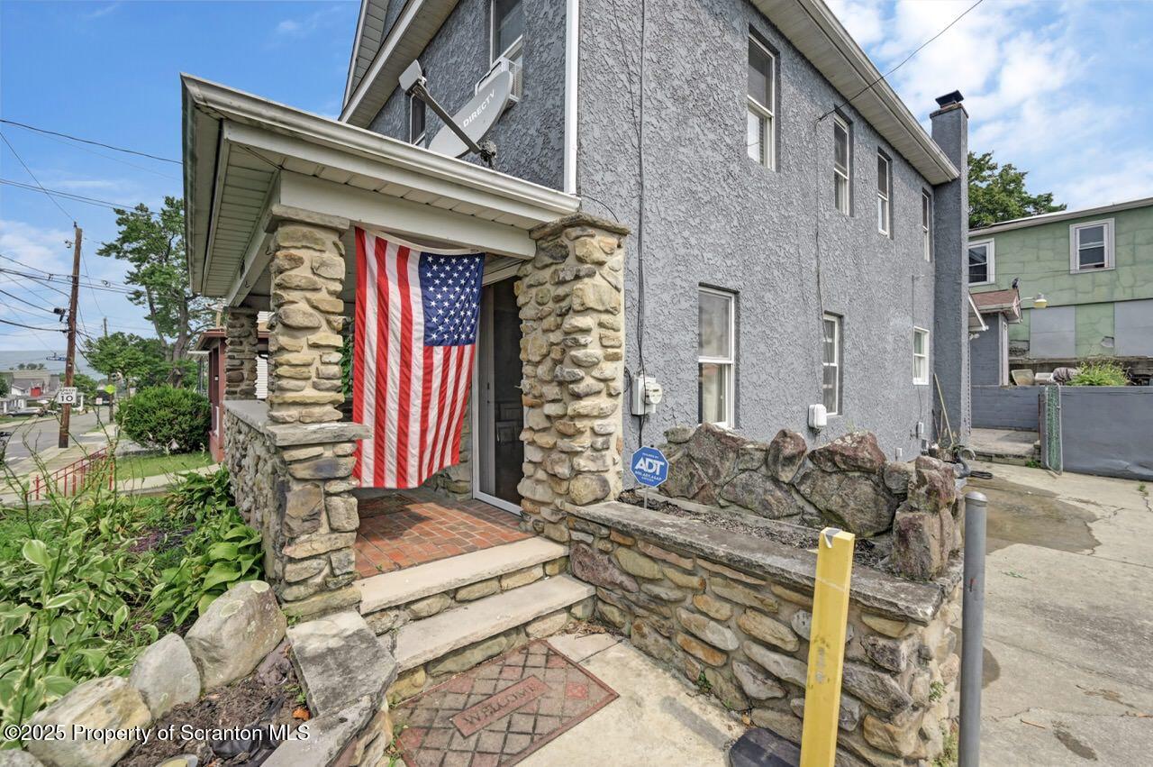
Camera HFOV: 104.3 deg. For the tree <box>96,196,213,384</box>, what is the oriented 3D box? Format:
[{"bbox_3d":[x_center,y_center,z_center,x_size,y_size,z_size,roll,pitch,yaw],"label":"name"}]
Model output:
[{"bbox_3d":[-21.790,-3.700,24.000,6.800,12.600,6.800,0,0,-41],"label":"tree"}]

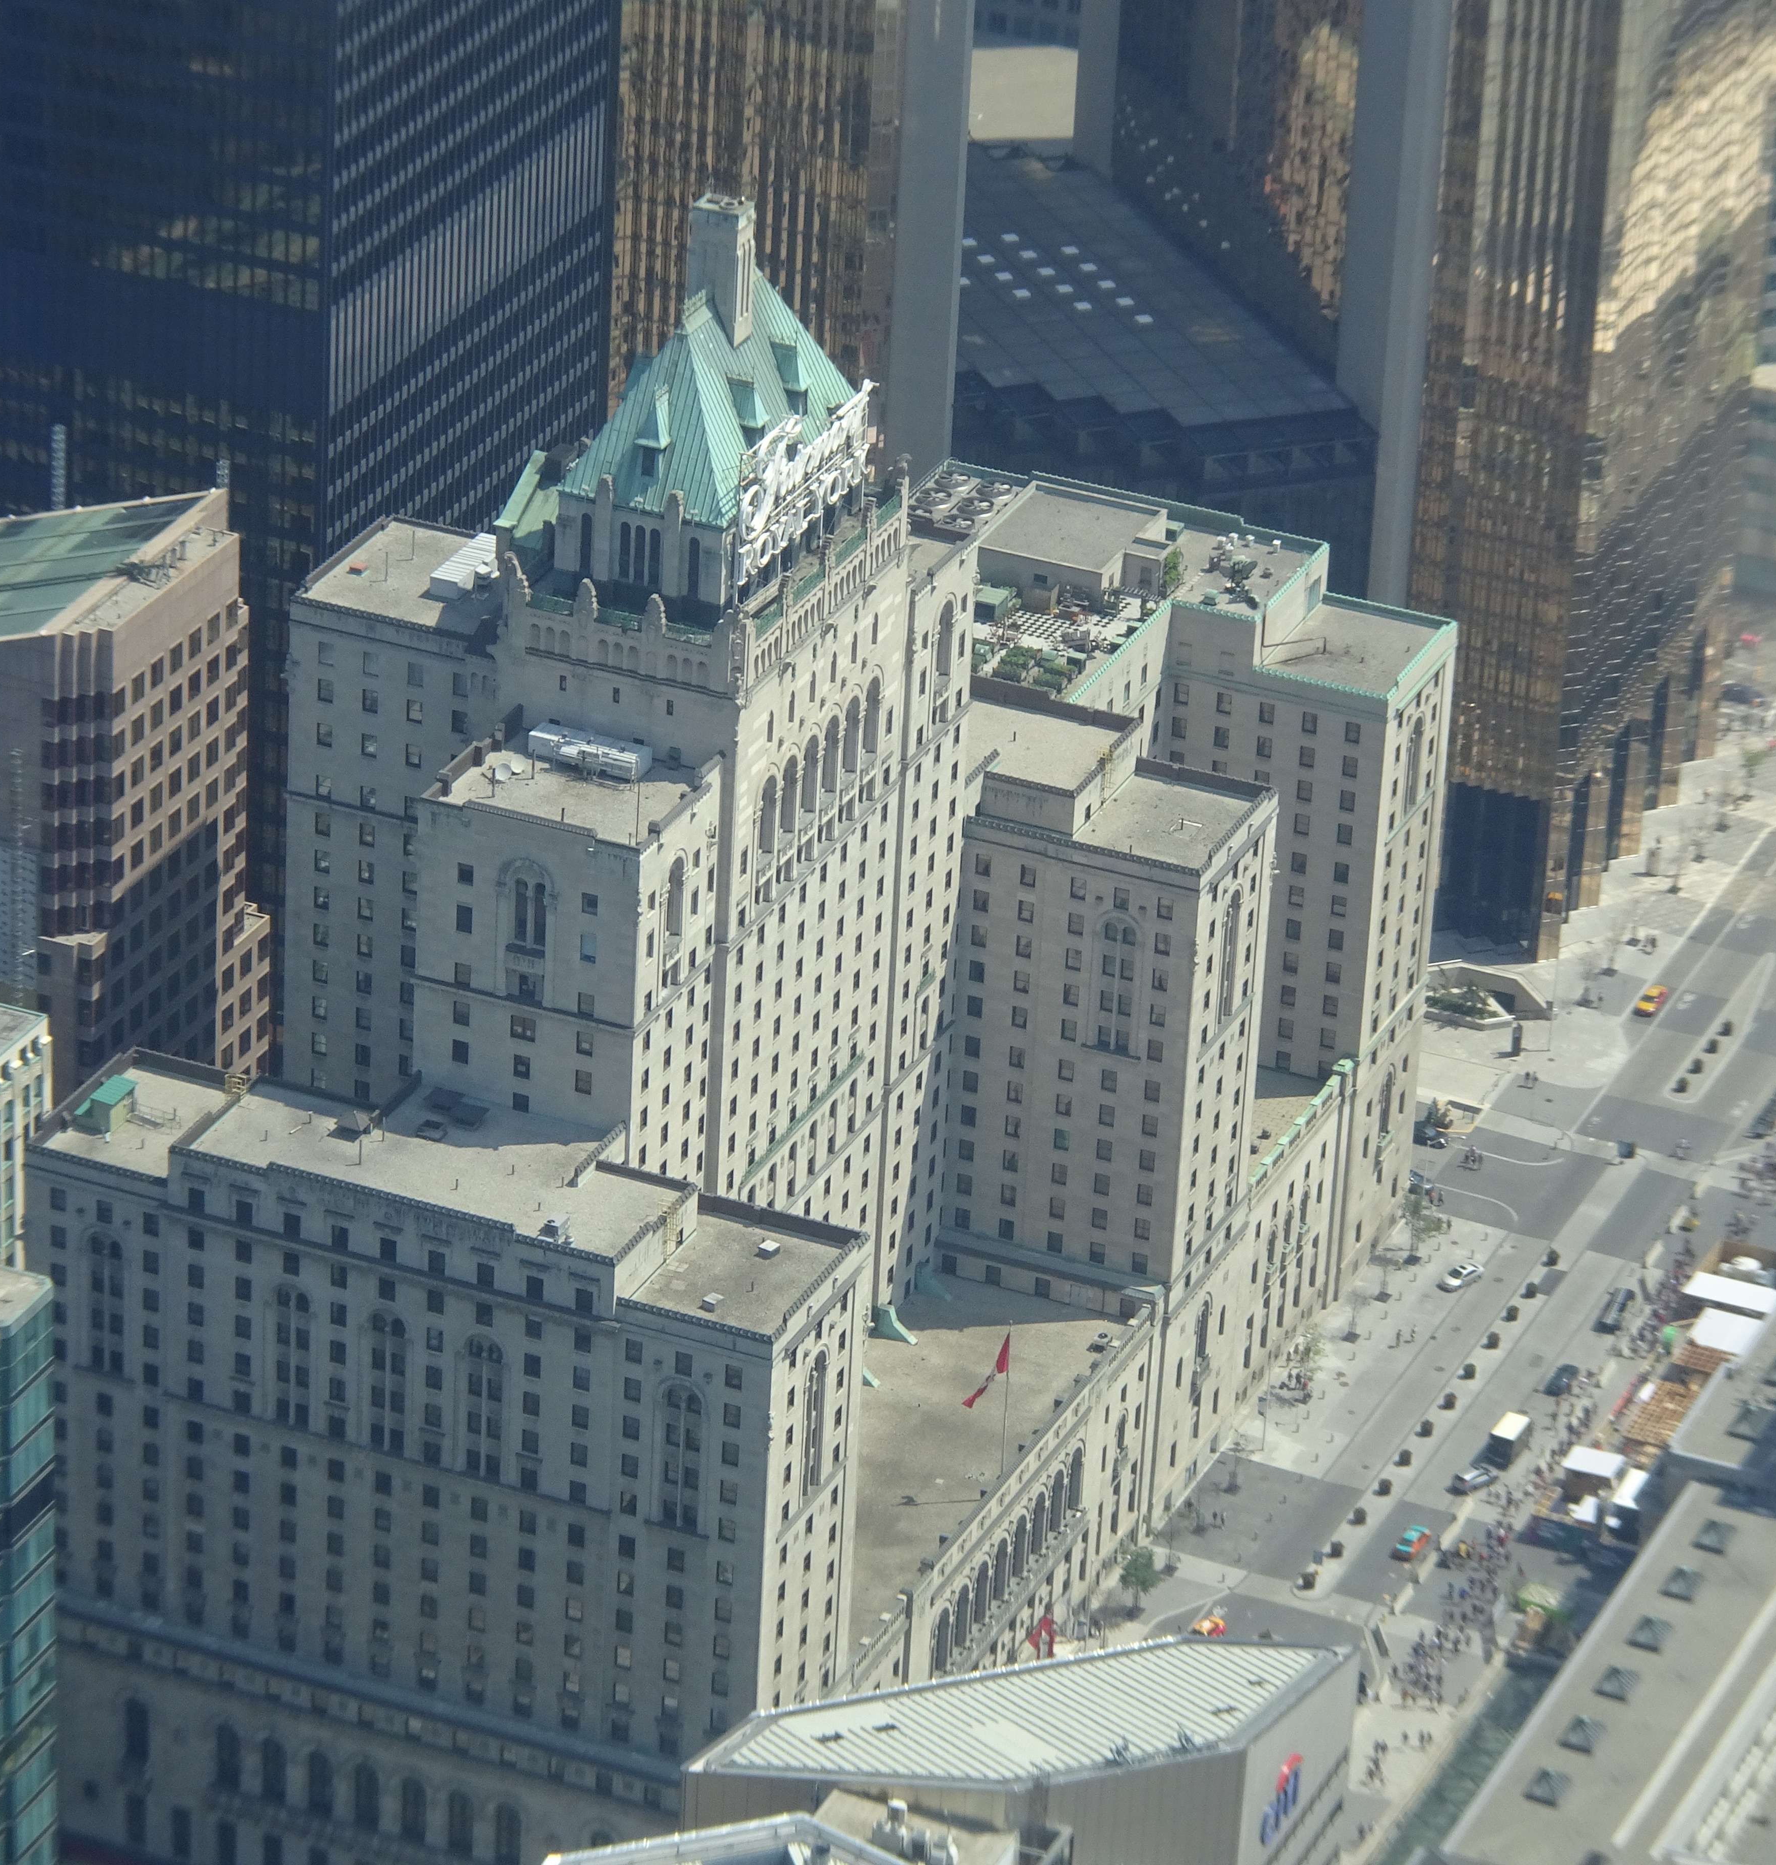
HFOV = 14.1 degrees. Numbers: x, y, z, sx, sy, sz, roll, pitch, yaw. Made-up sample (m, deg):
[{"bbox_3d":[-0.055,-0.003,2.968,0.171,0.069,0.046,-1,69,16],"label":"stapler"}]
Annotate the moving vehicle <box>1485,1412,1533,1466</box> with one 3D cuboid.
[{"bbox_3d":[57.889,46.852,665.040,2.200,3.300,5.900,13,29,19],"label":"moving vehicle"}]

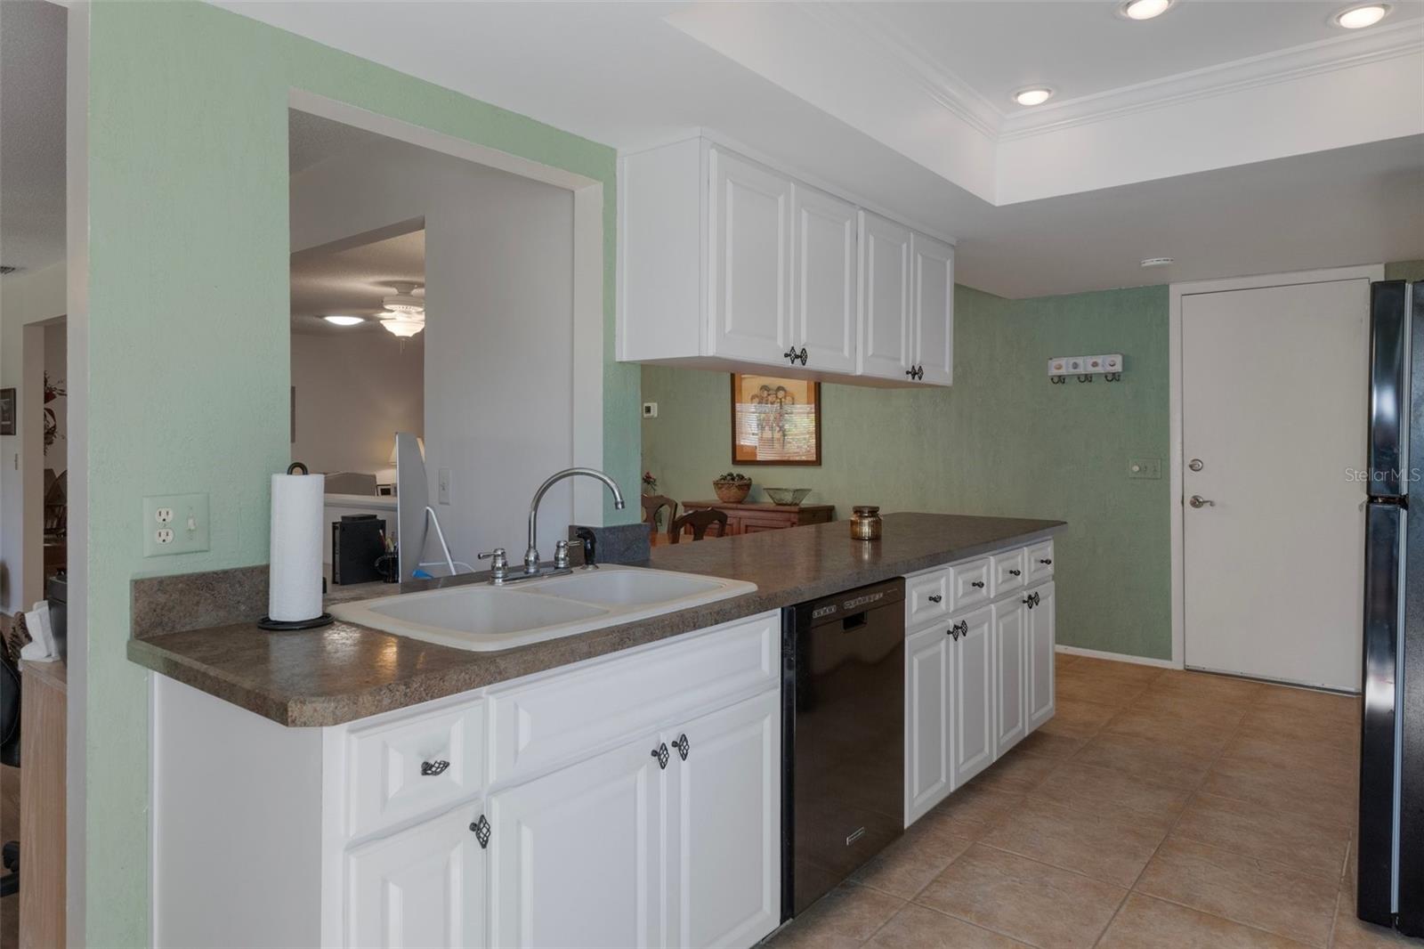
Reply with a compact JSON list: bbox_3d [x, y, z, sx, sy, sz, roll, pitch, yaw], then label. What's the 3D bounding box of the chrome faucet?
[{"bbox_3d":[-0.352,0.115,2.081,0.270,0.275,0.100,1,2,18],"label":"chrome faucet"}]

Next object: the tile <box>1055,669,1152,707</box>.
[{"bbox_3d":[1.969,1.118,4.323,0.453,0.010,0.453,1,2,40],"label":"tile"}]

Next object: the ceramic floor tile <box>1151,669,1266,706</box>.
[{"bbox_3d":[2.611,1.117,4.380,0.453,0.010,0.453,1,2,40],"label":"ceramic floor tile"}]

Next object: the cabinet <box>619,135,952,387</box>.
[{"bbox_3d":[0.392,-0.668,3.089,0.350,0.620,1.700,1,2,40],"label":"cabinet"}]

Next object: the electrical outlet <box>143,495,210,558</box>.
[{"bbox_3d":[-1.017,0.096,1.583,0.011,0.114,0.116,1,2,40],"label":"electrical outlet"}]

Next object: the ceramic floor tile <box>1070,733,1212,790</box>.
[{"bbox_3d":[1.736,1.145,3.340,0.453,0.010,0.453,1,2,40],"label":"ceramic floor tile"}]

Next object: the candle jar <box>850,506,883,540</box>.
[{"bbox_3d":[0.618,0.193,3.323,0.126,0.135,0.126,0,1,0],"label":"candle jar"}]

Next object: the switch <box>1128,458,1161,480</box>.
[{"bbox_3d":[2.455,-0.026,4.709,0.165,0.113,0.018,1,2,40],"label":"switch"}]

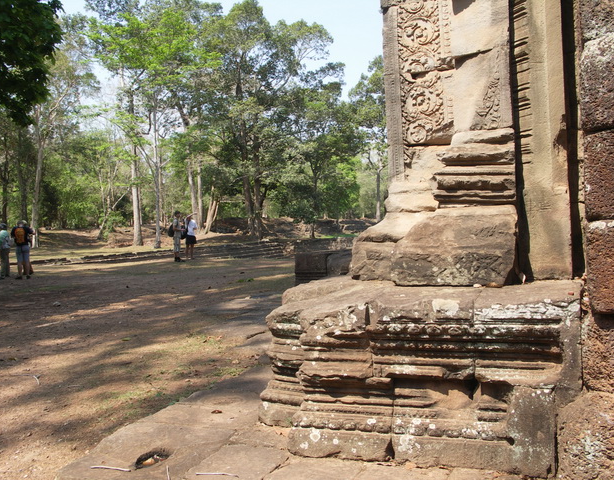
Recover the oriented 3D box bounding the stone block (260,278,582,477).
[{"bbox_3d":[0.663,0.776,4.302,2.090,0.920,1.150,-2,3,21],"label":"stone block"}]

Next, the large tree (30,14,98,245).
[{"bbox_3d":[-14.999,-6.807,41.000,4.600,14.300,4.600,-3,3,0],"label":"large tree"}]

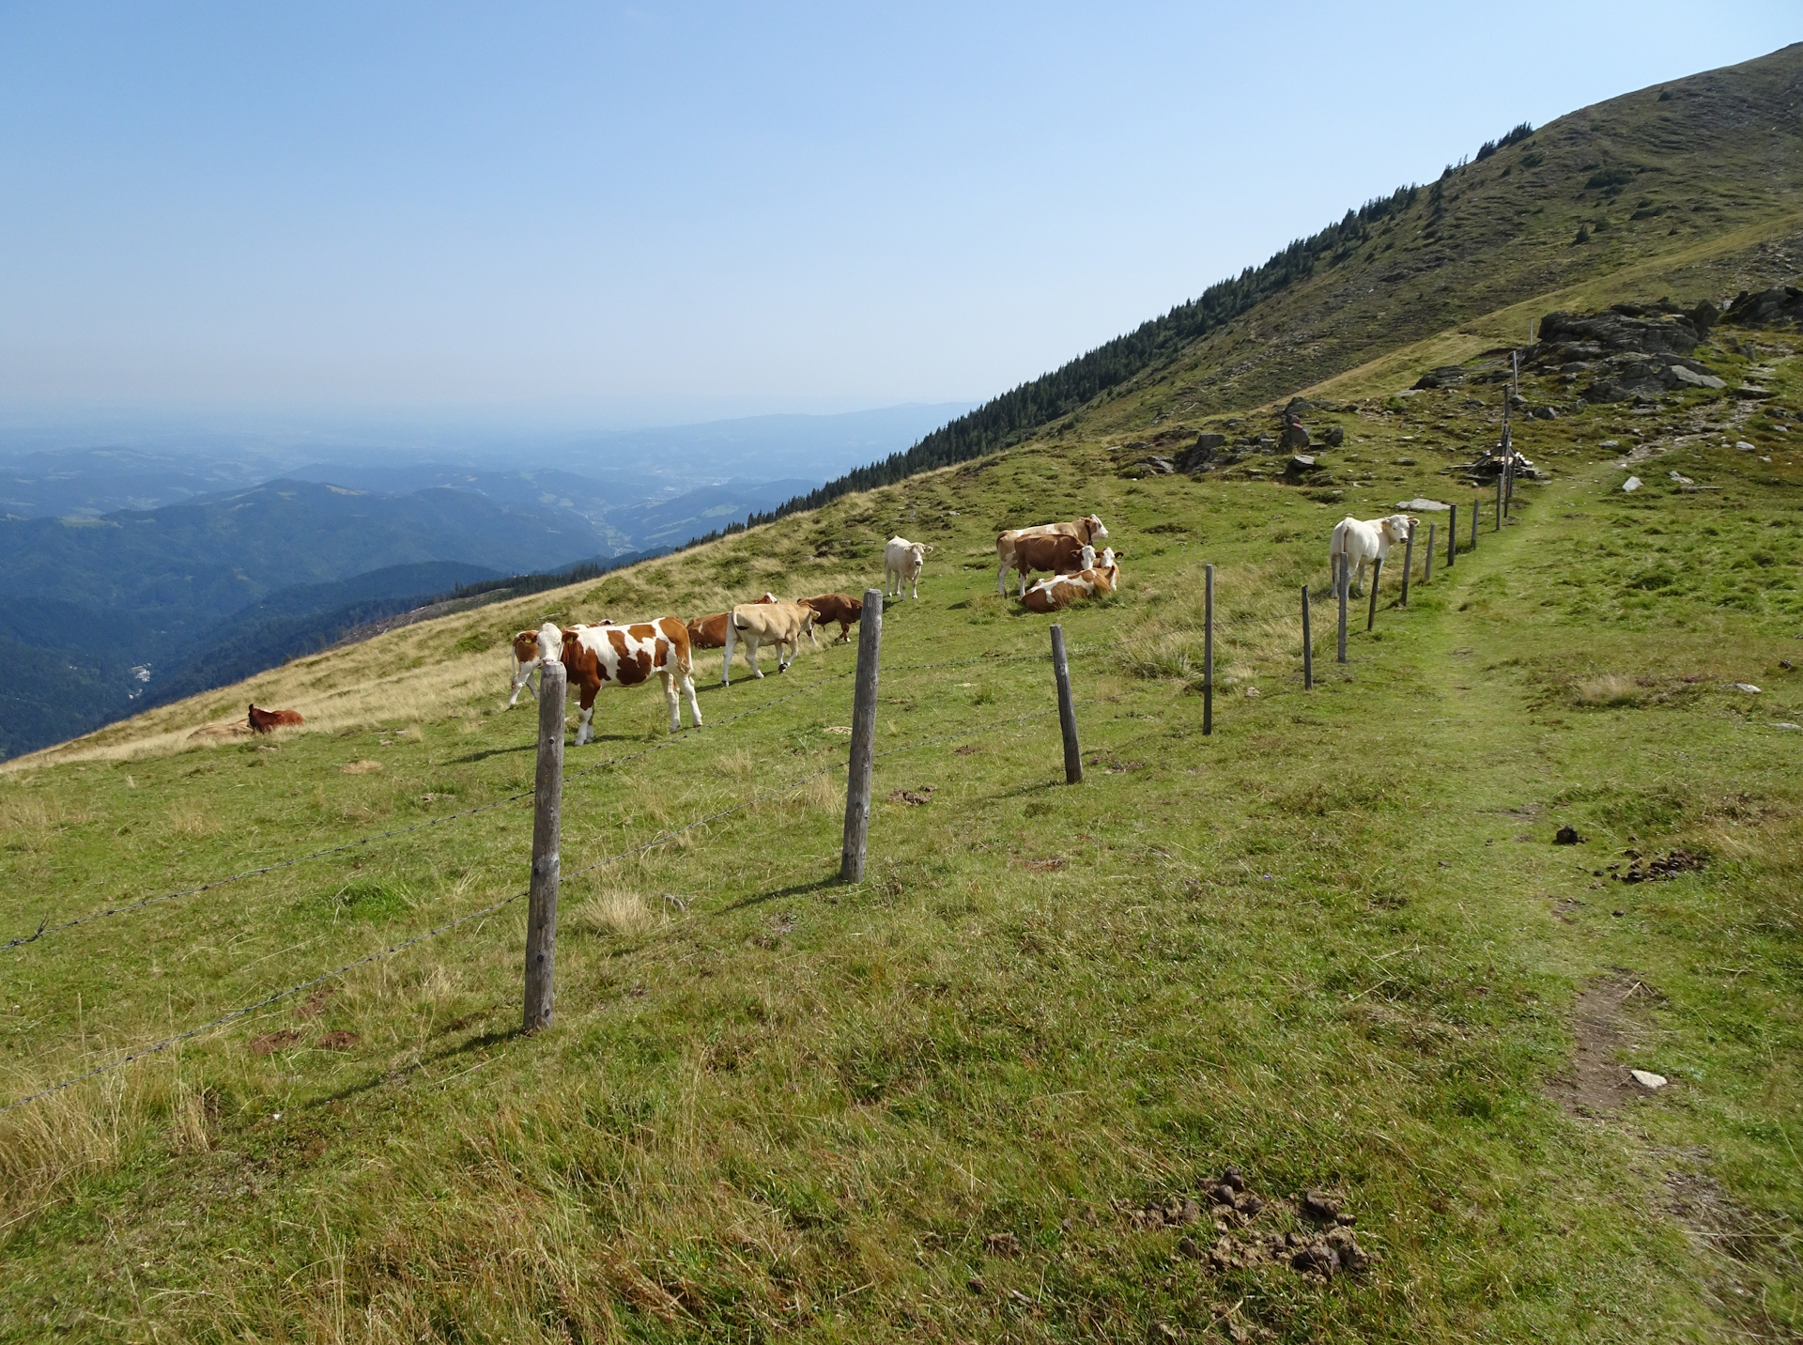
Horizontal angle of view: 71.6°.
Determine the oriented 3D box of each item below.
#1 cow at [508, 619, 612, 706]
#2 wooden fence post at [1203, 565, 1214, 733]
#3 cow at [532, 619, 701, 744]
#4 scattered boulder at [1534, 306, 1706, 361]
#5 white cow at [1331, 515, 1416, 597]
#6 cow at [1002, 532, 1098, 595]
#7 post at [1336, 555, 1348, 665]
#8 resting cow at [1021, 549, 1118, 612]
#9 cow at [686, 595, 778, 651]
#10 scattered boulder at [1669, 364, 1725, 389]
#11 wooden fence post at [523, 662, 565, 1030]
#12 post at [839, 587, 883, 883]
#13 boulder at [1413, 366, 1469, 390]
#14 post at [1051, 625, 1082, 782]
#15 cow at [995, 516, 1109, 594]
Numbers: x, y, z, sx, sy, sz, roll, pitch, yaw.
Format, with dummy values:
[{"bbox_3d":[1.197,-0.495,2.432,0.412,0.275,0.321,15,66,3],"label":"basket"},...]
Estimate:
[{"bbox_3d":[-5.383,-0.159,20.200,1.950,1.280,0.620,-1,13,-5],"label":"cow"},{"bbox_3d":[2.348,-0.164,9.548,0.063,1.328,0.063,-2,13,1],"label":"wooden fence post"},{"bbox_3d":[-2.981,0.086,13.200,1.700,1.280,0.580,-3,14,-14],"label":"cow"},{"bbox_3d":[27.448,-12.980,48.000,5.500,1.850,3.200,6,14,24],"label":"scattered boulder"},{"bbox_3d":[7.653,-1.891,20.200,1.650,1.330,0.680,-12,18,-42],"label":"white cow"},{"bbox_3d":[2.802,-1.934,22.700,1.650,1.180,0.580,8,15,29],"label":"cow"},{"bbox_3d":[5.021,-0.733,14.200,0.085,1.250,0.085,-3,13,1],"label":"post"},{"bbox_3d":[2.962,-1.611,22.000,1.650,1.020,0.800,-4,13,-18],"label":"resting cow"},{"bbox_3d":[-3.441,-1.029,25.500,1.900,1.100,0.750,-2,13,-8],"label":"cow"},{"bbox_3d":[27.056,-10.056,42.500,1.650,0.750,1.100,6,14,24],"label":"scattered boulder"},{"bbox_3d":[-1.149,0.580,4.052,0.087,1.299,0.087,6,13,-1],"label":"wooden fence post"},{"bbox_3d":[-0.164,0.285,5.301,0.095,1.298,0.095,4,13,-1],"label":"post"},{"bbox_3d":[19.420,-10.597,45.000,1.800,0.750,1.200,5,13,19],"label":"boulder"},{"bbox_3d":[1.129,0.218,8.600,0.095,1.100,0.095,-8,13,2],"label":"post"},{"bbox_3d":[2.852,-2.208,23.700,2.000,1.440,0.600,0,13,-2],"label":"cow"}]

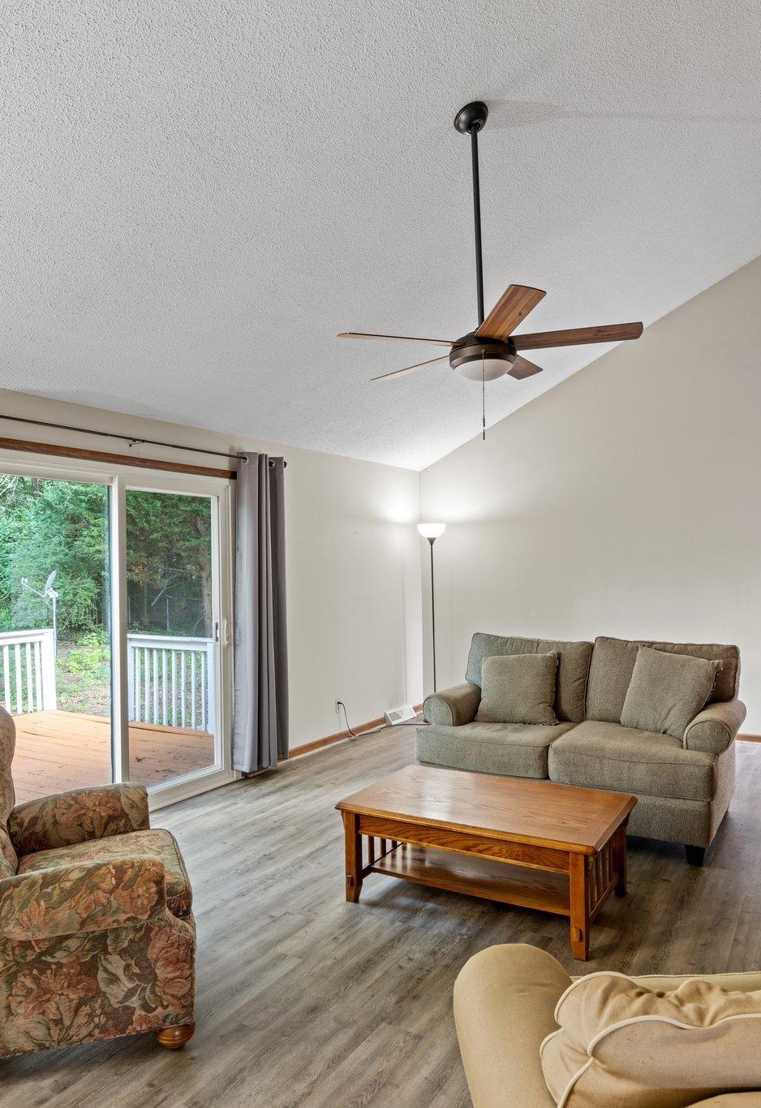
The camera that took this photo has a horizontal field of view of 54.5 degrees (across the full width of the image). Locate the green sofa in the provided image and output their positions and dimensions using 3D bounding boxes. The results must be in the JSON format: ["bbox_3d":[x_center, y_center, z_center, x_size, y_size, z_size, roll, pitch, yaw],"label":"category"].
[{"bbox_3d":[1.179,1.028,4.321,1.727,0.997,0.943,0,0,29],"label":"green sofa"}]

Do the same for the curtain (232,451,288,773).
[{"bbox_3d":[-0.832,0.405,5.147,0.120,2.155,0.563,0,0,31],"label":"curtain"}]

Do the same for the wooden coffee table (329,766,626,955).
[{"bbox_3d":[0.469,1.313,3.282,1.135,0.427,0.718,0,0,29],"label":"wooden coffee table"}]

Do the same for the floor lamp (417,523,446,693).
[{"bbox_3d":[0.489,0.635,6.750,0.270,1.799,0.270,0,0,0],"label":"floor lamp"}]

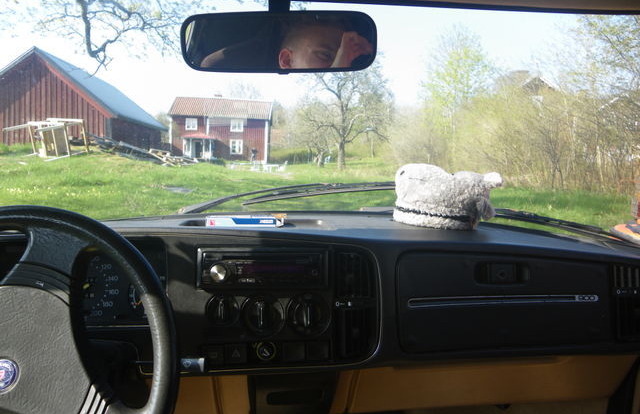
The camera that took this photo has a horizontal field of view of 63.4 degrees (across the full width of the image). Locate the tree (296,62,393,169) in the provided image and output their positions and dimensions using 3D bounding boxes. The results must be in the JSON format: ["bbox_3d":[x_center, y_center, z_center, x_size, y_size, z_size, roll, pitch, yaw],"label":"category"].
[{"bbox_3d":[2.043,-7.953,45.000,8.200,9.400,8.000,2,6,0],"label":"tree"}]

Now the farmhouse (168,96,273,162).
[{"bbox_3d":[-11.397,-8.832,59.000,11.200,7.600,6.800,2,6,-1],"label":"farmhouse"}]

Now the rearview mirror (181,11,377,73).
[{"bbox_3d":[-0.050,-0.198,0.620,0.234,0.070,0.040,3,16,5],"label":"rearview mirror"}]

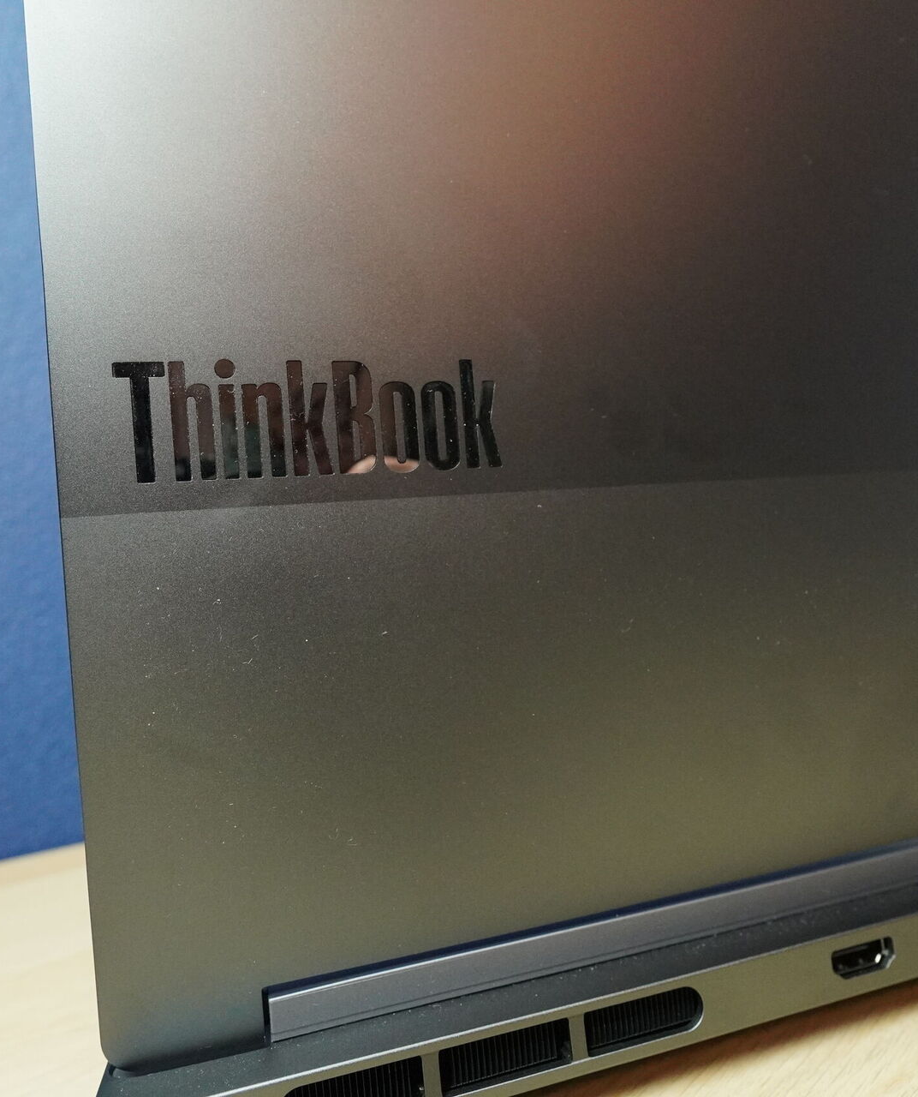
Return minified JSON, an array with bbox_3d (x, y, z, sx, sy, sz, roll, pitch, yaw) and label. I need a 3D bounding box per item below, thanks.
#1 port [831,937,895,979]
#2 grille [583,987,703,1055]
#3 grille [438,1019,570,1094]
[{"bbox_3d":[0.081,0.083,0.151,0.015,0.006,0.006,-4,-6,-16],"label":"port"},{"bbox_3d":[0.034,0.087,0.136,0.024,0.008,0.004,-4,-6,-16],"label":"grille"},{"bbox_3d":[0.008,0.089,0.129,0.024,0.008,0.004,-4,-6,-16],"label":"grille"}]

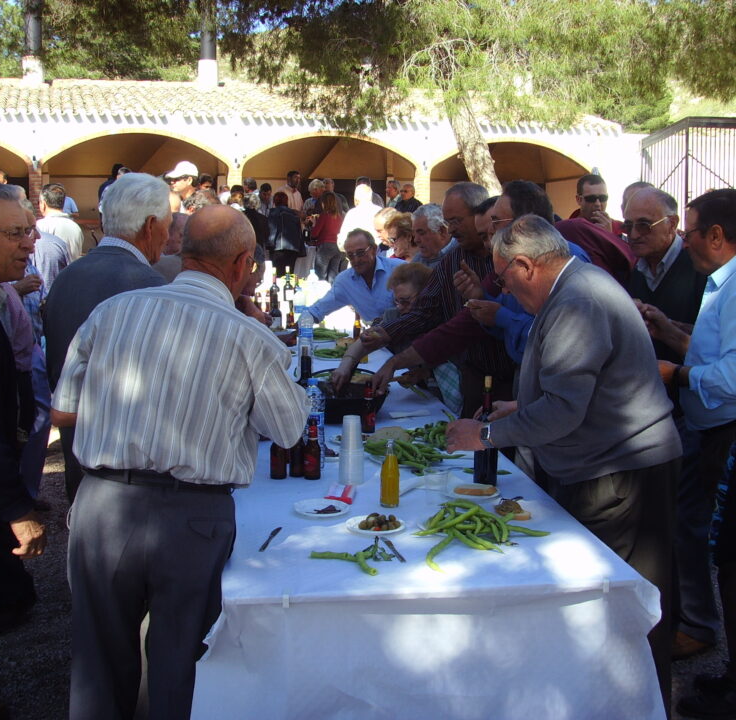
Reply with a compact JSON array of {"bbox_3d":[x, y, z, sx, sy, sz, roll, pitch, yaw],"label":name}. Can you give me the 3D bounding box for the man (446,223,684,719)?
[{"bbox_3d":[0.581,0.356,3.201,0.720,1.560,0.560,0,9,0],"label":"man"}]

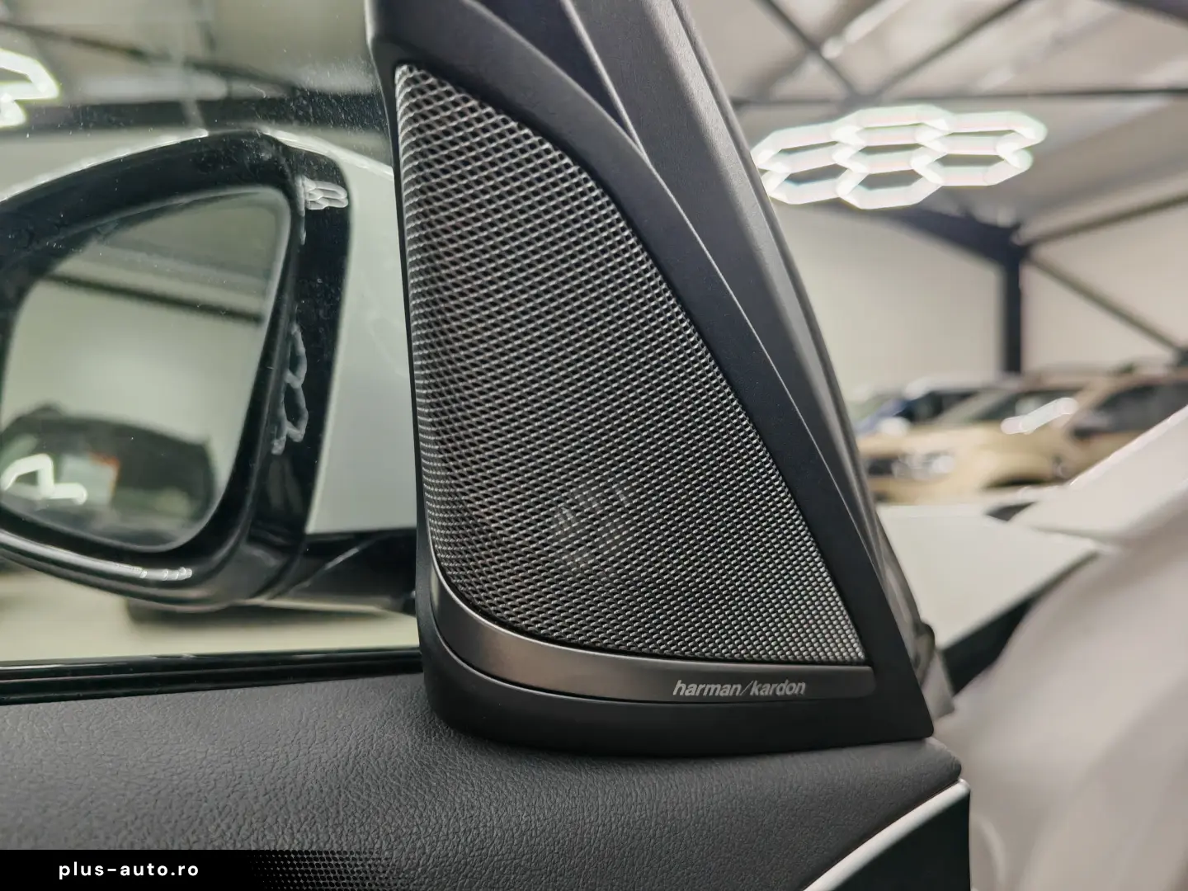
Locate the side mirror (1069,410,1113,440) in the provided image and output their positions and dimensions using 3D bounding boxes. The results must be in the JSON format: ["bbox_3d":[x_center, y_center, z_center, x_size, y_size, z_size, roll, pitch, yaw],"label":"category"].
[{"bbox_3d":[4.014,-0.165,7.200,0.150,0.180,0.250,0,1,-16],"label":"side mirror"}]

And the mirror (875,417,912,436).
[{"bbox_3d":[3.292,-0.209,9.800,0.150,0.180,0.250,0,1,-16],"label":"mirror"}]

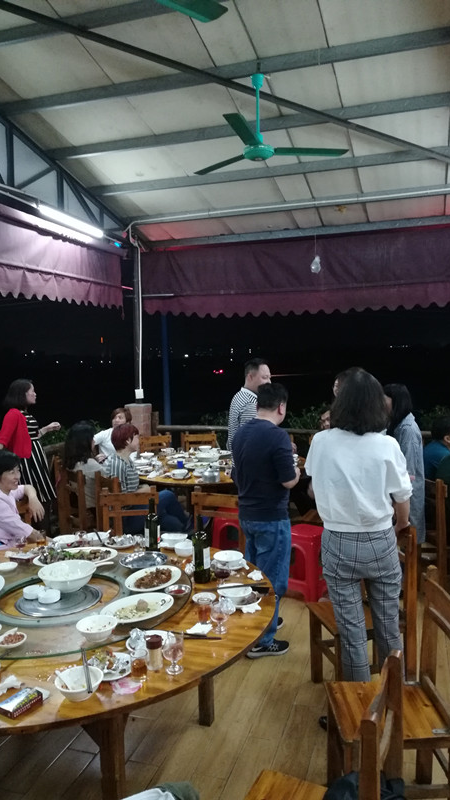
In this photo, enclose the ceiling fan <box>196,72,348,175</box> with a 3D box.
[{"bbox_3d":[0.232,-2.088,4.389,1.300,0.640,1.240,1,4,18],"label":"ceiling fan"}]

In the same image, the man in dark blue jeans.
[{"bbox_3d":[0.259,0.702,3.737,0.400,1.620,0.480,-4,5,-36],"label":"man in dark blue jeans"}]

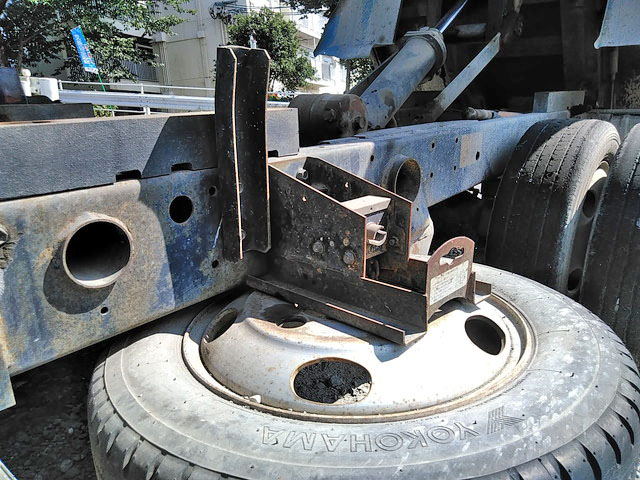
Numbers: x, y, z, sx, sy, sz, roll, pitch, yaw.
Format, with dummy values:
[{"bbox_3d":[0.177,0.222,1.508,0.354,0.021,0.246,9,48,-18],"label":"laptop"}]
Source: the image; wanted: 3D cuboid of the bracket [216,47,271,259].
[{"bbox_3d":[-0.096,-0.104,0.647,0.034,0.271,0.057,15,22,36],"label":"bracket"}]

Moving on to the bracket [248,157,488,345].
[{"bbox_3d":[0.065,-0.010,0.697,0.278,0.169,0.203,15,22,36],"label":"bracket"}]

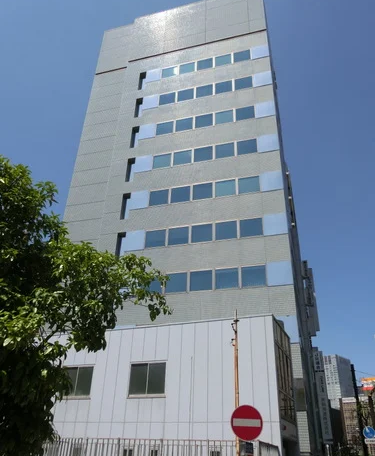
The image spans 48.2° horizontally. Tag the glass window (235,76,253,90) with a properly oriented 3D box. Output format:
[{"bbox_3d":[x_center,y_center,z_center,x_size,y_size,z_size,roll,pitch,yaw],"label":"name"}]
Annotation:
[{"bbox_3d":[4.660,-12.065,34.851,1.517,1.351,0.100,-7,-32,15],"label":"glass window"}]

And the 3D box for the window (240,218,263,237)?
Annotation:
[{"bbox_3d":[3.946,-0.046,25.935,1.415,1.293,0.100,-7,-32,15],"label":"window"}]

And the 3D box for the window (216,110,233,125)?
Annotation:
[{"bbox_3d":[2.762,-8.326,31.460,1.415,1.293,0.100,-7,-32,15],"label":"window"}]

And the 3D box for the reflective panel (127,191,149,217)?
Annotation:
[{"bbox_3d":[-3.540,-1.825,30.349,1.567,1.947,0.120,-7,-32,15],"label":"reflective panel"}]

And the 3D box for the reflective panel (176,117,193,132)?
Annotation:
[{"bbox_3d":[-0.273,-8.482,34.338,1.517,1.351,0.100,-7,-32,15],"label":"reflective panel"}]

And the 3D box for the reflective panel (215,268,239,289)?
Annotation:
[{"bbox_3d":[2.404,3.062,25.313,1.467,1.291,0.120,-7,-32,15],"label":"reflective panel"}]

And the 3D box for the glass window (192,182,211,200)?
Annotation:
[{"bbox_3d":[1.060,-2.535,29.055,1.382,1.275,0.150,-7,-32,15],"label":"glass window"}]

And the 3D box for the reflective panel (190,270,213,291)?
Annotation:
[{"bbox_3d":[0.825,3.143,25.024,1.415,1.293,0.100,-7,-32,15],"label":"reflective panel"}]

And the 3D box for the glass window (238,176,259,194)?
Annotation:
[{"bbox_3d":[4.141,-2.897,28.250,1.382,1.275,0.150,-7,-32,15],"label":"glass window"}]

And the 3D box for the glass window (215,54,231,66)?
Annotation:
[{"bbox_3d":[3.169,-14.876,37.070,1.517,1.351,0.100,-7,-32,15],"label":"glass window"}]

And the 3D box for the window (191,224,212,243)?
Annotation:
[{"bbox_3d":[0.948,0.353,27.320,1.382,1.275,0.150,-7,-32,15],"label":"window"}]

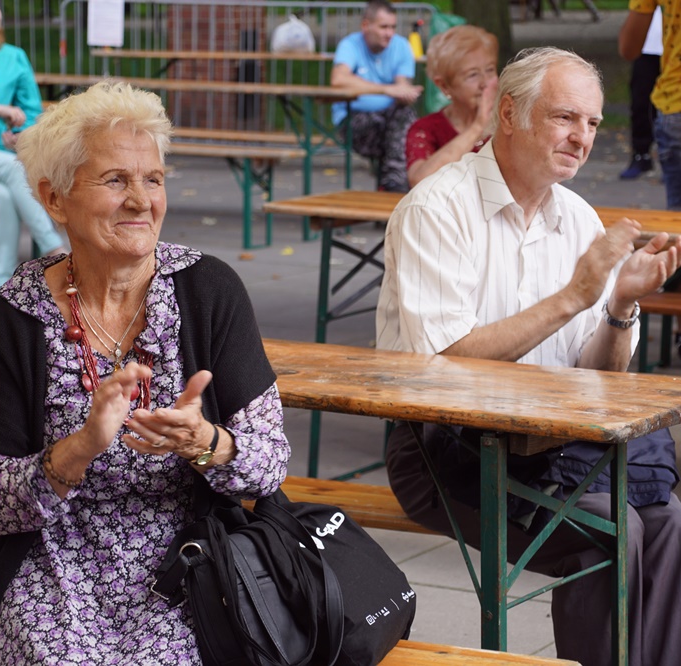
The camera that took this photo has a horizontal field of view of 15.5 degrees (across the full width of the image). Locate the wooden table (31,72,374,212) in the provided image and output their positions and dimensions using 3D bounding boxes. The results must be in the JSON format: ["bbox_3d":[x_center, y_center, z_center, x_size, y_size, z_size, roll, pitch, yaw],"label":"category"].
[{"bbox_3d":[-0.861,-0.933,13.140,2.200,0.765,0.500,5,10,24],"label":"wooden table"}]

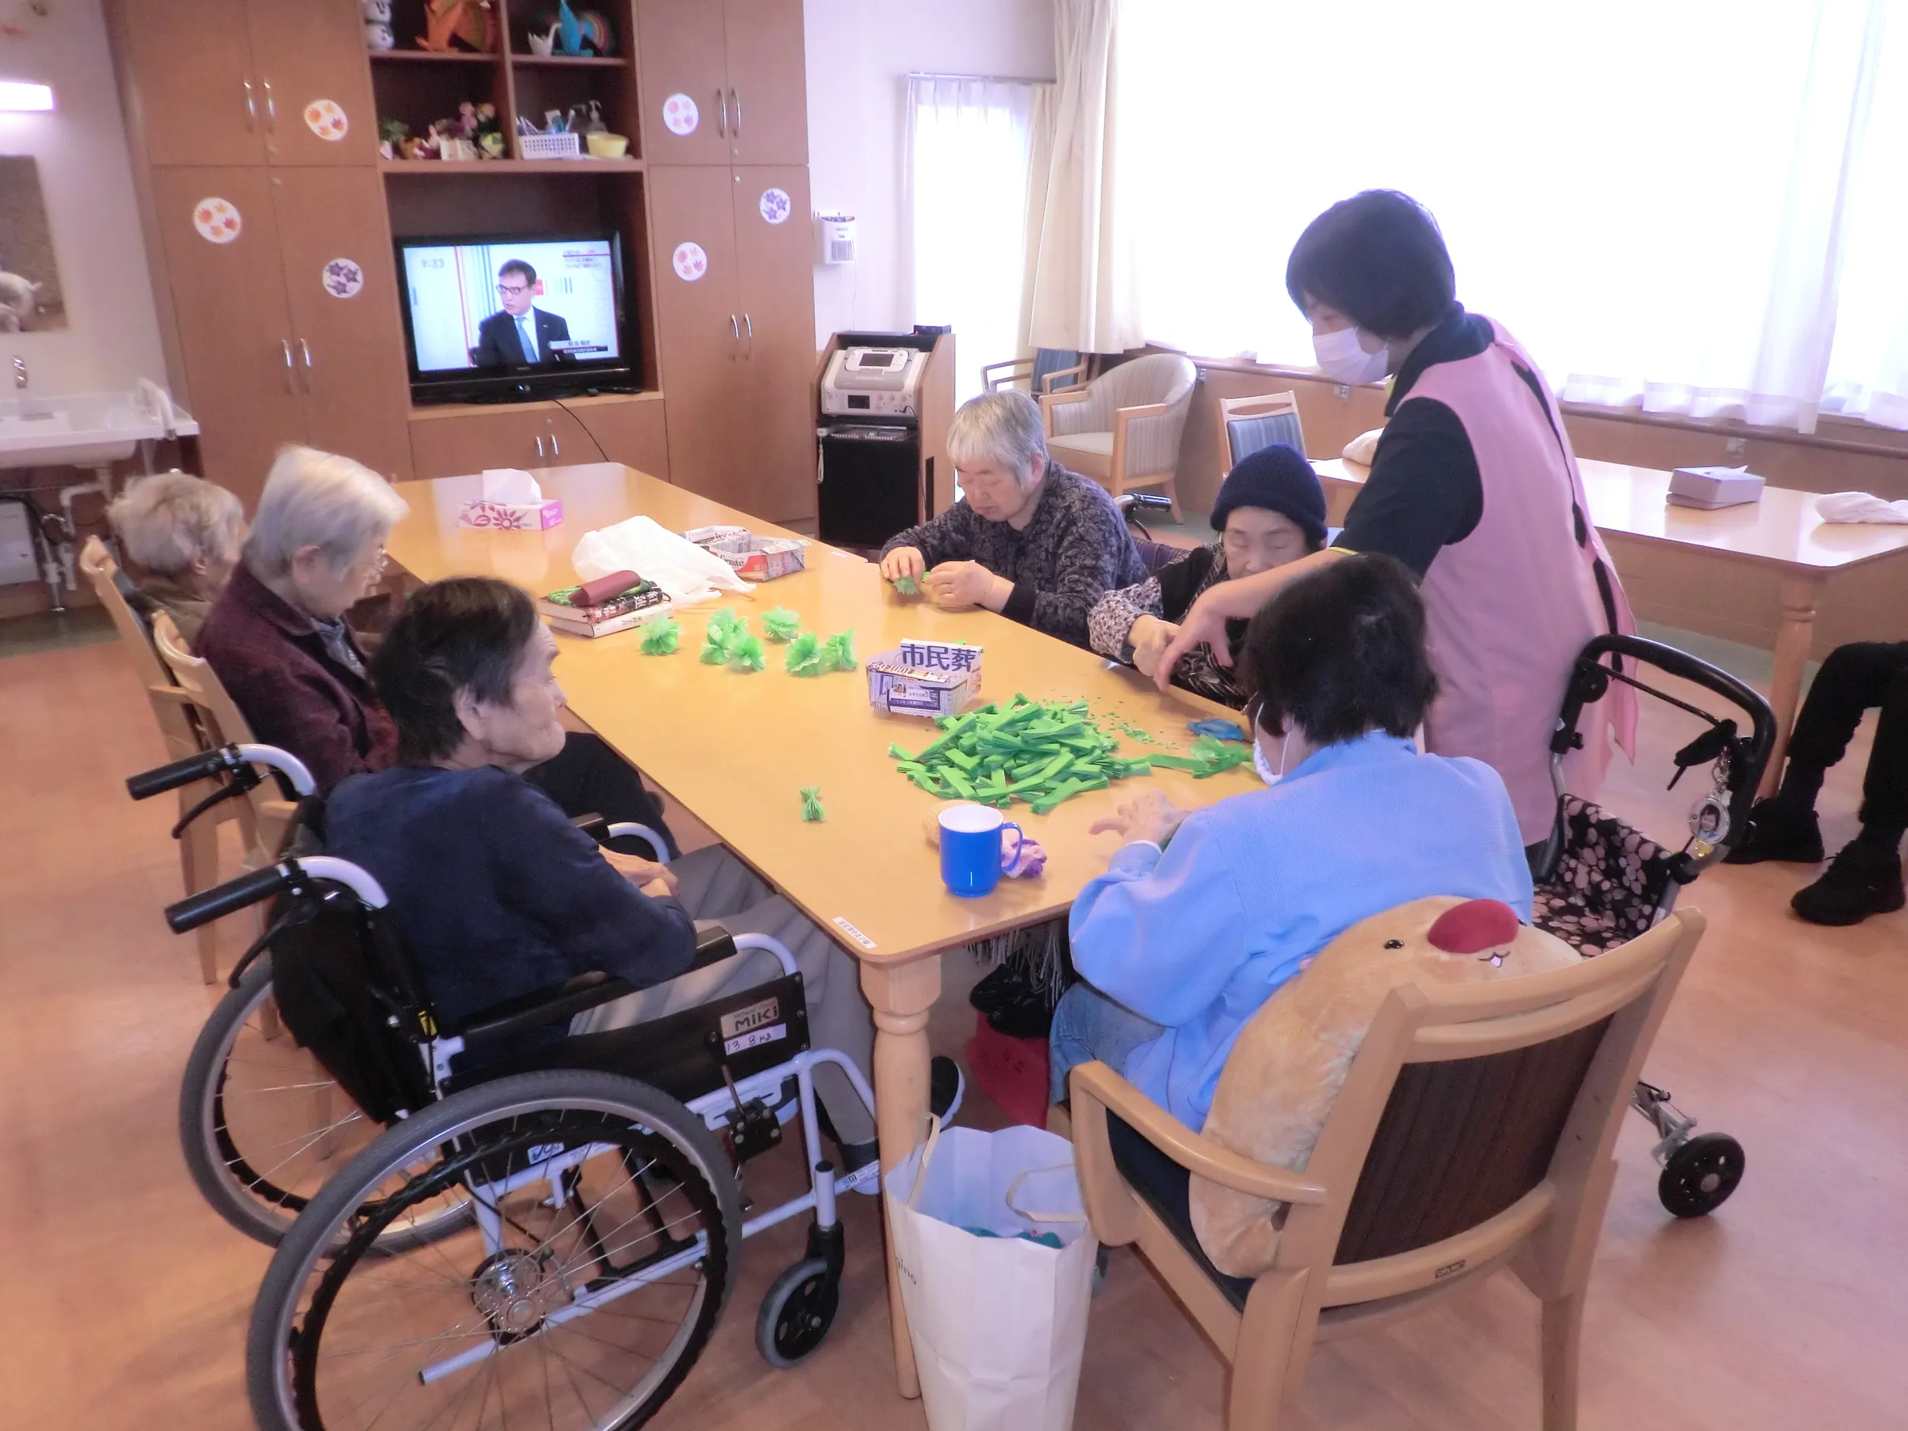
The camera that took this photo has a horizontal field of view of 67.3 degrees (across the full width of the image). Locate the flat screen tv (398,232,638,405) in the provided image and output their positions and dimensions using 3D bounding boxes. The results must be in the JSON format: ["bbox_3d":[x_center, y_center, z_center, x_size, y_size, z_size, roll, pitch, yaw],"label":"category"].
[{"bbox_3d":[-1.751,-1.599,5.772,0.905,0.640,0.240,-13,23,-33],"label":"flat screen tv"}]

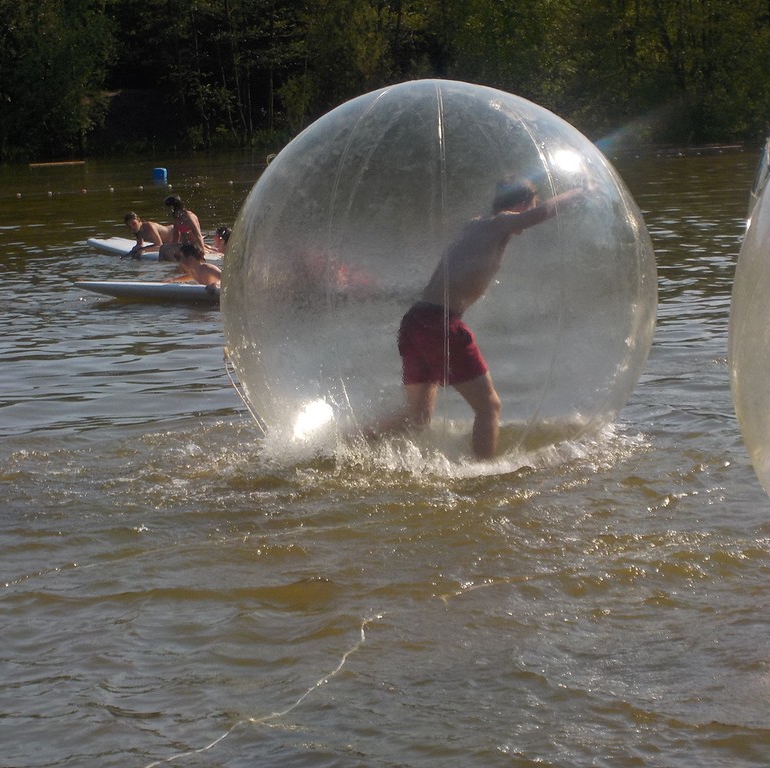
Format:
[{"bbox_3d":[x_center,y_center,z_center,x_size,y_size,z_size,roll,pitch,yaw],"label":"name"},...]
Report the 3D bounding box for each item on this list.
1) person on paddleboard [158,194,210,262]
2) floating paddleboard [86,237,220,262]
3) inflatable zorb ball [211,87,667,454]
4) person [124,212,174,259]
[{"bbox_3d":[-2.036,-1.541,26.900,0.580,0.770,0.450,-2,6,-17],"label":"person on paddleboard"},{"bbox_3d":[-2.329,-1.358,27.500,0.700,0.180,2.800,-3,7,-27],"label":"floating paddleboard"},{"bbox_3d":[0.252,-0.460,12.300,2.000,1.900,2.000,0,6,0],"label":"inflatable zorb ball"},{"bbox_3d":[-2.298,-1.524,27.500,0.850,0.530,0.500,-3,6,-24],"label":"person"}]

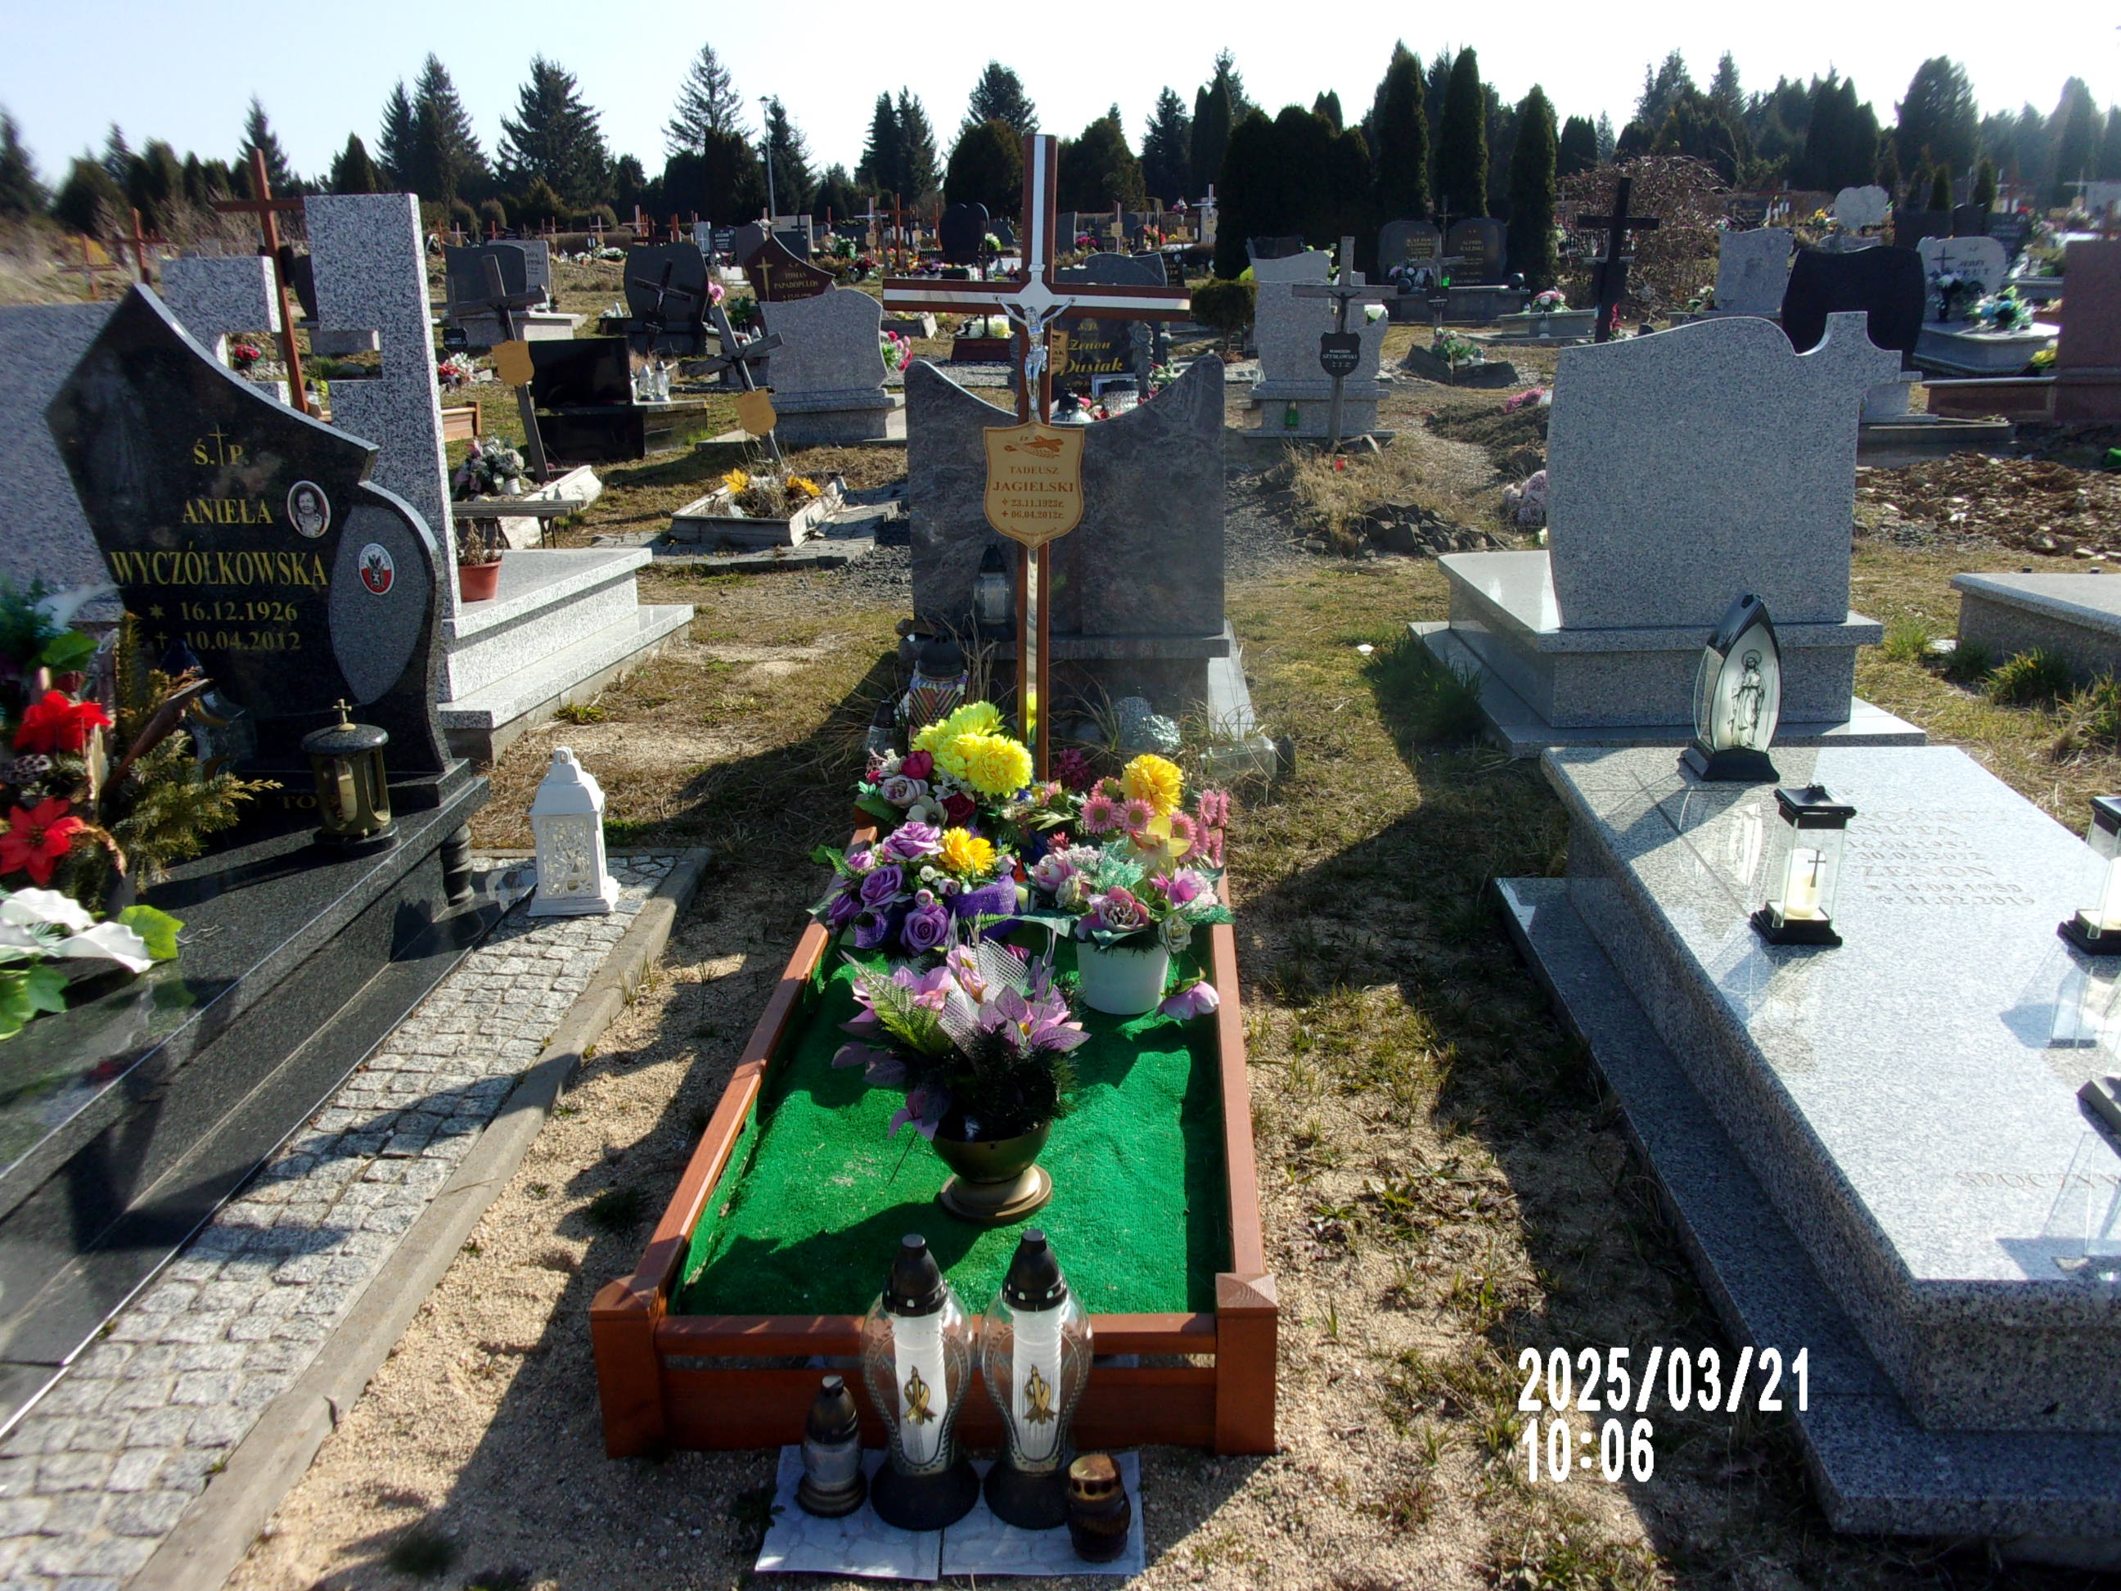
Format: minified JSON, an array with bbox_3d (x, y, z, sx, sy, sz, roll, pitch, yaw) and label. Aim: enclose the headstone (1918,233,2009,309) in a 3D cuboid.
[{"bbox_3d":[8.061,-4.603,15.300,0.760,0.760,0.120,0,16,5],"label":"headstone"}]

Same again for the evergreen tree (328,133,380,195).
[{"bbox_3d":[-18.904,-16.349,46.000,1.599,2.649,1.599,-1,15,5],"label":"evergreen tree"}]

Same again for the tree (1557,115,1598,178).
[{"bbox_3d":[15.772,-18.547,52.341,1.350,4.106,1.350,0,19,3],"label":"tree"}]

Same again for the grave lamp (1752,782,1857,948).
[{"bbox_3d":[1.182,0.098,2.739,0.112,0.245,0.112,-1,20,4],"label":"grave lamp"}]

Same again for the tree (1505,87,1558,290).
[{"bbox_3d":[5.550,-7.082,20.200,0.620,2.500,0.620,-1,16,3],"label":"tree"}]

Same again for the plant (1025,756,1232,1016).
[{"bbox_3d":[0.130,0.159,3.287,0.380,0.477,0.340,0,19,3],"label":"plant"}]

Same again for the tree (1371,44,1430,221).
[{"bbox_3d":[4.863,-8.873,24.500,0.805,3.512,0.805,-1,15,5],"label":"tree"}]

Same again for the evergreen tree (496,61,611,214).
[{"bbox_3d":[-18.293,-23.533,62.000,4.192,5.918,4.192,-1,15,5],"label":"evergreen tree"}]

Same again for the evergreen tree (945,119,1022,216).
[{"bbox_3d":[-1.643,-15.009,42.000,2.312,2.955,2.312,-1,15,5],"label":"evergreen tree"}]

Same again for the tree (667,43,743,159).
[{"bbox_3d":[-13.956,-26.237,68.000,3.600,7.200,3.600,-1,16,3],"label":"tree"}]

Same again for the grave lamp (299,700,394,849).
[{"bbox_3d":[-1.383,-0.053,3.330,0.167,0.265,0.167,-8,17,-22],"label":"grave lamp"}]

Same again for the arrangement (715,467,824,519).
[{"bbox_3d":[-1.492,-1.547,8.800,0.550,0.250,0.420,0,16,5],"label":"arrangement"}]

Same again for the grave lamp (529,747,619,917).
[{"bbox_3d":[-1.118,0.069,3.928,0.178,0.368,0.168,-1,16,3],"label":"grave lamp"}]

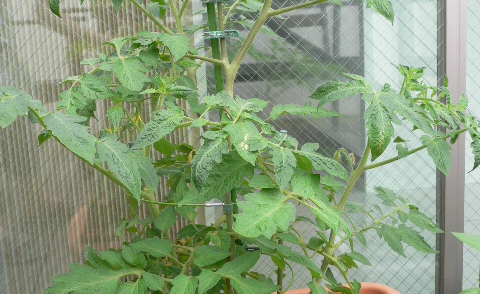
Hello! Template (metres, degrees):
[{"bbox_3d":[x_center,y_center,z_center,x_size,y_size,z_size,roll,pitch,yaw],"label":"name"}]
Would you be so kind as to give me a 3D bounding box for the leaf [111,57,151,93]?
[{"bbox_3d":[-0.161,-0.108,0.950,0.046,0.069,0.014,-19,-27,-16],"label":"leaf"}]

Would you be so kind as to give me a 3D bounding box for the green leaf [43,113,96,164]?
[{"bbox_3d":[-0.230,-0.018,0.908,0.049,0.023,0.099,-36,72,-32],"label":"green leaf"}]

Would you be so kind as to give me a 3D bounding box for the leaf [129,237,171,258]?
[{"bbox_3d":[-0.126,0.142,0.902,0.060,0.012,0.036,2,37,3],"label":"leaf"}]

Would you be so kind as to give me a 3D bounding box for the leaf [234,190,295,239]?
[{"bbox_3d":[0.033,0.091,0.875,0.087,0.051,0.025,-30,-23,-13],"label":"leaf"}]

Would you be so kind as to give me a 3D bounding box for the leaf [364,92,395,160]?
[{"bbox_3d":[0.200,-0.031,0.928,0.043,0.101,0.032,3,-15,13],"label":"leaf"}]

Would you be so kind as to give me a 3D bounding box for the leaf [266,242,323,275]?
[{"bbox_3d":[0.076,0.158,0.914,0.089,0.014,0.035,26,35,17],"label":"leaf"}]

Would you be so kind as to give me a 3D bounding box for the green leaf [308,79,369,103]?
[{"bbox_3d":[0.148,-0.083,0.970,0.087,0.018,0.036,-7,55,-10],"label":"green leaf"}]

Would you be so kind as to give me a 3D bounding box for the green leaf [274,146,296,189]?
[{"bbox_3d":[0.063,0.029,0.910,0.035,0.063,0.014,0,-19,5],"label":"green leaf"}]

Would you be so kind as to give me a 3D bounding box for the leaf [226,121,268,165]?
[{"bbox_3d":[0.011,-0.005,0.910,0.046,0.068,0.015,-20,-22,-9],"label":"leaf"}]

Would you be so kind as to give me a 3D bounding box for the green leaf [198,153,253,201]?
[{"bbox_3d":[-0.023,0.043,0.912,0.107,0.046,0.024,-35,-20,-8],"label":"green leaf"}]

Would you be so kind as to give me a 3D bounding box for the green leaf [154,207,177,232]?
[{"bbox_3d":[-0.110,0.107,0.955,0.025,0.041,0.014,19,-29,7],"label":"green leaf"}]

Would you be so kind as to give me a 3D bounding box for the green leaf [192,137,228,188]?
[{"bbox_3d":[-0.042,0.021,0.897,0.042,0.077,0.022,21,-12,16],"label":"green leaf"}]

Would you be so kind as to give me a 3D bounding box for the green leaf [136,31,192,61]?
[{"bbox_3d":[-0.109,-0.144,0.925,0.072,0.036,0.040,-3,10,0],"label":"green leaf"}]

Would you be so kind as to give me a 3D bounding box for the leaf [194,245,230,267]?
[{"bbox_3d":[-0.039,0.154,0.912,0.053,0.029,0.014,-13,-30,5],"label":"leaf"}]

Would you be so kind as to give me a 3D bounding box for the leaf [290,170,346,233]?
[{"bbox_3d":[0.106,0.071,0.836,0.049,0.018,0.109,-22,57,-32],"label":"leaf"}]

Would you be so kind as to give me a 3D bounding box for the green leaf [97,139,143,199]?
[{"bbox_3d":[-0.158,0.029,0.875,0.040,0.110,0.016,-29,-23,-21],"label":"green leaf"}]

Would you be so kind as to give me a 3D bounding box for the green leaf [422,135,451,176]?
[{"bbox_3d":[0.298,0.013,0.965,0.037,0.068,0.018,-17,-23,8],"label":"green leaf"}]

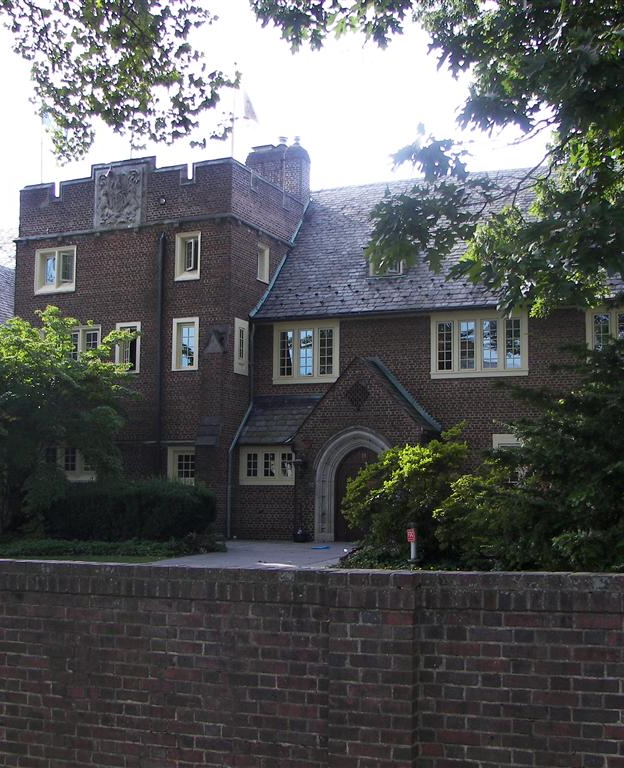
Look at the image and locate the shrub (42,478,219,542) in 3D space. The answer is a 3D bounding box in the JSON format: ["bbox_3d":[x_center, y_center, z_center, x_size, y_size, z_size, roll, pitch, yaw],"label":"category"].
[{"bbox_3d":[-4.764,3.276,27.800,4.194,1.512,1.700,-2,-7,24],"label":"shrub"}]

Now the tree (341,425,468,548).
[{"bbox_3d":[1.964,2.174,22.200,2.655,2.659,2.523,0,-6,5],"label":"tree"}]

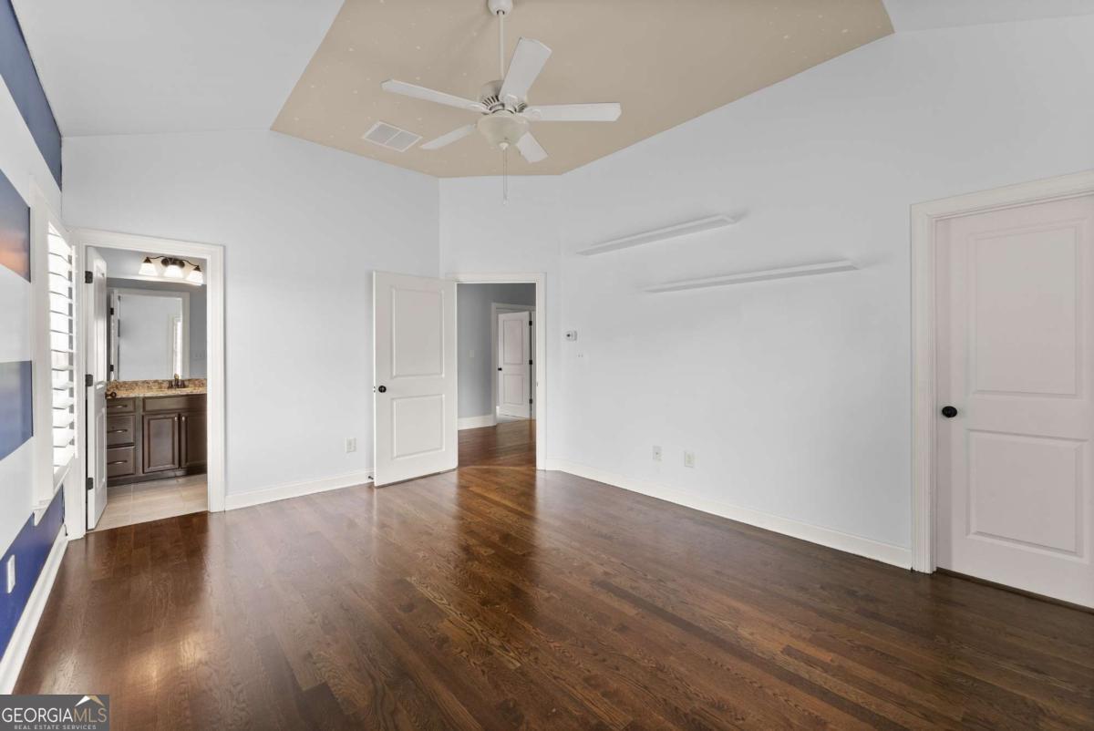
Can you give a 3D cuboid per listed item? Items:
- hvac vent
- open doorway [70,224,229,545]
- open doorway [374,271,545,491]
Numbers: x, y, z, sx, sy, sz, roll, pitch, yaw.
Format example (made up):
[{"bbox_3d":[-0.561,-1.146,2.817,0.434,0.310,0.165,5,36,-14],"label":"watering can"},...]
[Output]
[{"bbox_3d":[-1.390,-2.050,3.840,0.380,0.030,0.380,2,2,45],"label":"hvac vent"},{"bbox_3d":[-2.985,0.120,3.260,0.830,2.130,0.160,-1,2,-41],"label":"open doorway"},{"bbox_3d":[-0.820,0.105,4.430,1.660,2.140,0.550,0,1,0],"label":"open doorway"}]

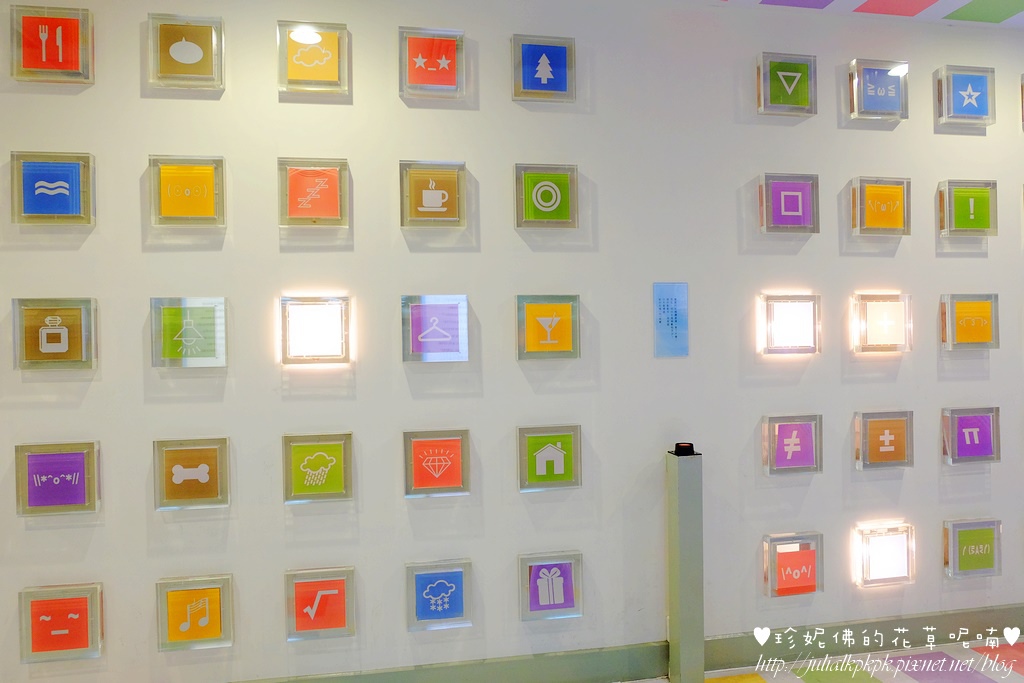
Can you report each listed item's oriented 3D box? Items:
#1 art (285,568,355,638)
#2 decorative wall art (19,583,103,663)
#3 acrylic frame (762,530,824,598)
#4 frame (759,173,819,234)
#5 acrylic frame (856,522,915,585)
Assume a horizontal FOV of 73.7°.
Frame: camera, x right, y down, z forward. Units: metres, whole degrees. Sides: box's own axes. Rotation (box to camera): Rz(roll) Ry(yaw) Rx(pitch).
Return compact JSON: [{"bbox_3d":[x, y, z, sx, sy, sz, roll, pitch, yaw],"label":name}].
[{"bbox_3d":[-0.692,0.949,2.474,0.240,0.240,0.045,-1,0,-10],"label":"art"},{"bbox_3d":[-1.531,0.959,2.327,0.240,0.240,0.045,-1,0,-10],"label":"decorative wall art"},{"bbox_3d":[1.153,0.908,2.791,0.240,0.240,0.043,-1,0,-10],"label":"acrylic frame"},{"bbox_3d":[1.137,-0.559,2.796,0.240,0.240,0.045,-1,0,-10],"label":"frame"},{"bbox_3d":[1.567,0.896,2.865,0.240,0.240,0.043,-1,0,-10],"label":"acrylic frame"}]

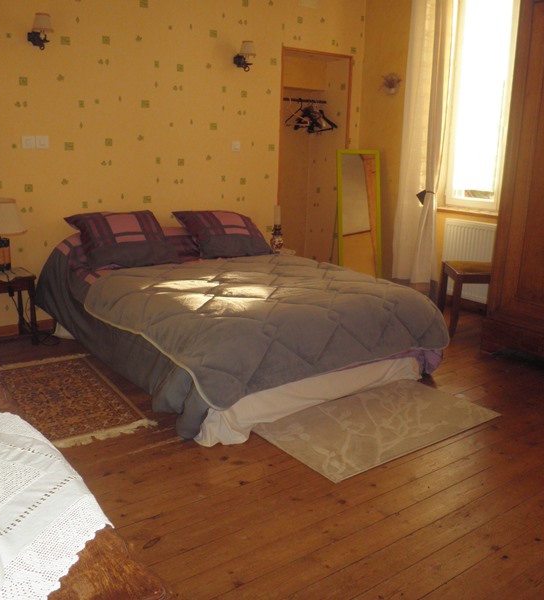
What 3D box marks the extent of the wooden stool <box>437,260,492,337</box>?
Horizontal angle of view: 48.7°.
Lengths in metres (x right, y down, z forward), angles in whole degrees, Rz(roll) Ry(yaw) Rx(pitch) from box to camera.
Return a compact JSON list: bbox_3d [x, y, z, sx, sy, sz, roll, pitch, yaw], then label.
[{"bbox_3d":[1.437,-0.012,4.256,0.410,0.460,0.430,1,14,0],"label":"wooden stool"}]

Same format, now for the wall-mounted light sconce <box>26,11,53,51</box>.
[{"bbox_3d":[-1.425,-1.642,3.682,0.135,0.205,0.190,-9,17,-35],"label":"wall-mounted light sconce"}]

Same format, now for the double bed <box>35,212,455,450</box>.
[{"bbox_3d":[-0.323,-0.043,3.630,1.500,0.770,2.100,-9,17,-35],"label":"double bed"}]

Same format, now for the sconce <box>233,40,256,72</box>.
[{"bbox_3d":[-0.202,-1.834,4.545,0.135,0.205,0.190,-9,17,-35],"label":"sconce"}]

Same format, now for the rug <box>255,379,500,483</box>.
[{"bbox_3d":[0.494,0.548,2.841,1.100,0.012,0.650,-9,17,-35],"label":"rug"}]

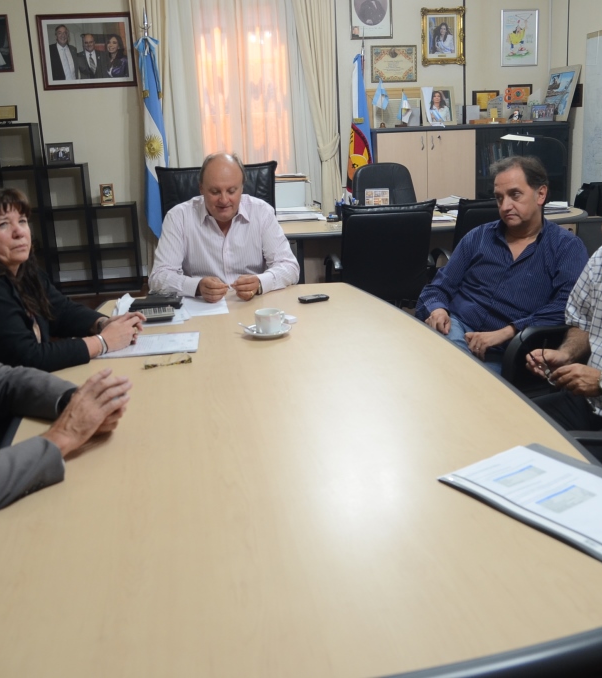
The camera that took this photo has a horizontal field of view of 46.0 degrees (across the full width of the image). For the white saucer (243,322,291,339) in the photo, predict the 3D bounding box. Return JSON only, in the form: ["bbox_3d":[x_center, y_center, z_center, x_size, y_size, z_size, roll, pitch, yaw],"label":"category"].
[{"bbox_3d":[-0.095,-0.029,2.079,0.142,0.020,0.142,-3,15,1],"label":"white saucer"}]

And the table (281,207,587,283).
[{"bbox_3d":[0.820,-0.394,4.695,2.200,0.750,0.850,-5,15,-7],"label":"table"}]

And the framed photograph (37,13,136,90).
[{"bbox_3d":[-1.869,-2.520,6.224,0.798,0.609,0.035,-5,16,-8],"label":"framed photograph"}]

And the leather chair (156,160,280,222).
[{"bbox_3d":[-0.287,-0.077,2.893,0.600,1.170,0.640,-5,16,-8],"label":"leather chair"}]

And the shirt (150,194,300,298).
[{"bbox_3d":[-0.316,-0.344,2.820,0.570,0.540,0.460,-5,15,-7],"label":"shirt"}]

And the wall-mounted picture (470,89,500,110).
[{"bbox_3d":[1.806,-2.314,6.910,0.275,0.193,0.025,-5,16,-8],"label":"wall-mounted picture"}]

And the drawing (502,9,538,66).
[{"bbox_3d":[2.166,-2.970,6.998,0.378,0.524,0.030,-5,15,-7],"label":"drawing"}]

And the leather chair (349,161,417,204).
[{"bbox_3d":[0.687,-0.793,5.467,0.600,1.070,0.650,-5,16,-8],"label":"leather chair"}]

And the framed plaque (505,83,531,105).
[{"bbox_3d":[2.216,-2.458,7.146,0.255,0.197,0.025,-5,15,-7],"label":"framed plaque"}]

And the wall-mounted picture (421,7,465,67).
[{"bbox_3d":[1.343,-2.841,6.680,0.421,0.501,0.040,-5,16,-8],"label":"wall-mounted picture"}]

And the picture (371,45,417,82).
[{"bbox_3d":[0.881,-2.587,6.678,0.447,0.327,0.025,-5,16,-8],"label":"picture"}]

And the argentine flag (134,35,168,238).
[{"bbox_3d":[-1.245,-1.690,5.950,0.240,1.640,0.200,-5,15,-7],"label":"argentine flag"}]

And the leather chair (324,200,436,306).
[{"bbox_3d":[0.460,-0.281,3.915,0.610,0.970,0.620,-4,15,-5],"label":"leather chair"}]

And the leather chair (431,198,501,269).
[{"bbox_3d":[1.194,-0.460,4.489,0.570,0.900,0.590,-5,16,-8],"label":"leather chair"}]

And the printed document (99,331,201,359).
[{"bbox_3d":[-0.433,0.017,1.994,0.285,0.010,0.200,-3,16,-1],"label":"printed document"}]

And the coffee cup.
[{"bbox_3d":[-0.087,-0.053,2.054,0.099,0.062,0.079,-14,19,-35],"label":"coffee cup"}]

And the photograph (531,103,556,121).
[{"bbox_3d":[2.341,-2.181,6.833,0.238,0.164,0.040,-5,15,-7],"label":"photograph"}]

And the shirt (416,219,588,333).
[{"bbox_3d":[0.669,-0.203,2.380,0.540,0.440,0.370,10,20,38],"label":"shirt"}]

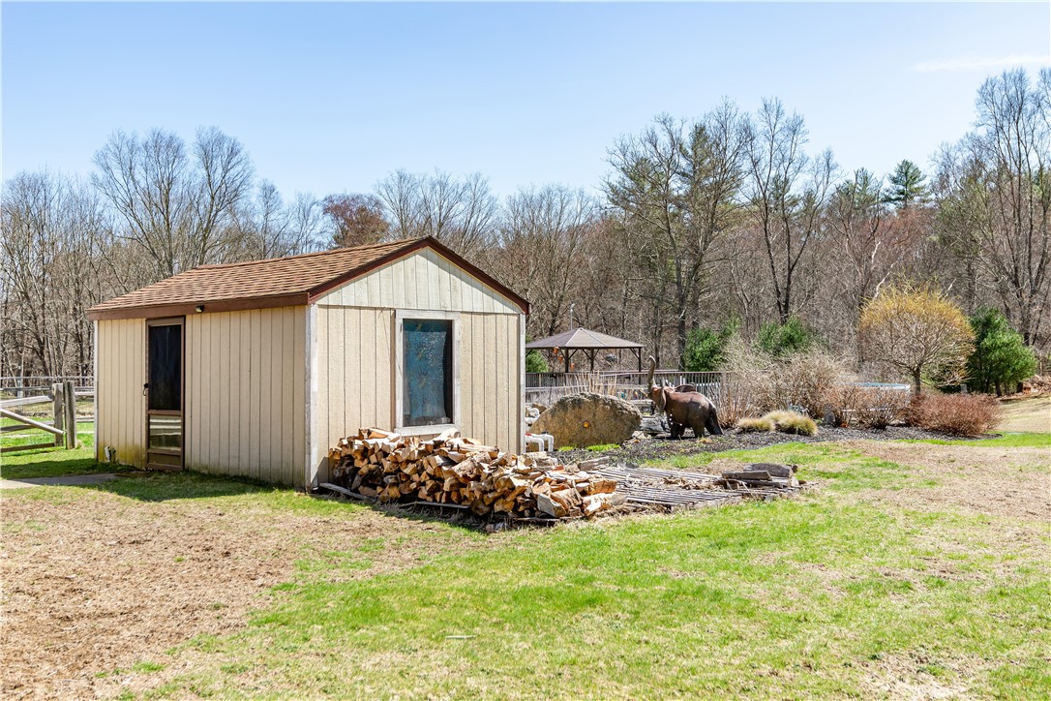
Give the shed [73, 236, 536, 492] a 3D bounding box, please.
[{"bbox_3d":[-2.963,0.104,13.345,5.166,2.759,3.303,-1,-1,43],"label":"shed"}]

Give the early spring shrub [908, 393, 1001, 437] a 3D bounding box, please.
[{"bbox_3d":[7.477,1.068,17.800,1.600,0.760,1.350,-1,-1,23],"label":"early spring shrub"}]

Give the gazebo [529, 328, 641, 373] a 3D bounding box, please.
[{"bbox_3d":[2.015,0.513,37.000,3.400,2.709,3.400,0,-1,-28],"label":"gazebo"}]

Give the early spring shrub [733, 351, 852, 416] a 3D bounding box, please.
[{"bbox_3d":[5.558,0.746,21.300,2.450,1.500,2.100,0,-1,15],"label":"early spring shrub"}]

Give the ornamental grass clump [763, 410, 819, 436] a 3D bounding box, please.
[{"bbox_3d":[4.550,1.220,17.500,0.950,0.420,0.850,0,0,0],"label":"ornamental grass clump"}]

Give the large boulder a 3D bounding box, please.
[{"bbox_3d":[0.888,1.036,15.750,1.760,0.880,0.950,0,-1,3],"label":"large boulder"}]

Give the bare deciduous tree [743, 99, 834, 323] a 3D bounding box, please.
[{"bbox_3d":[14.507,-6.070,56.000,4.900,15.737,4.700,0,-1,15],"label":"bare deciduous tree"}]

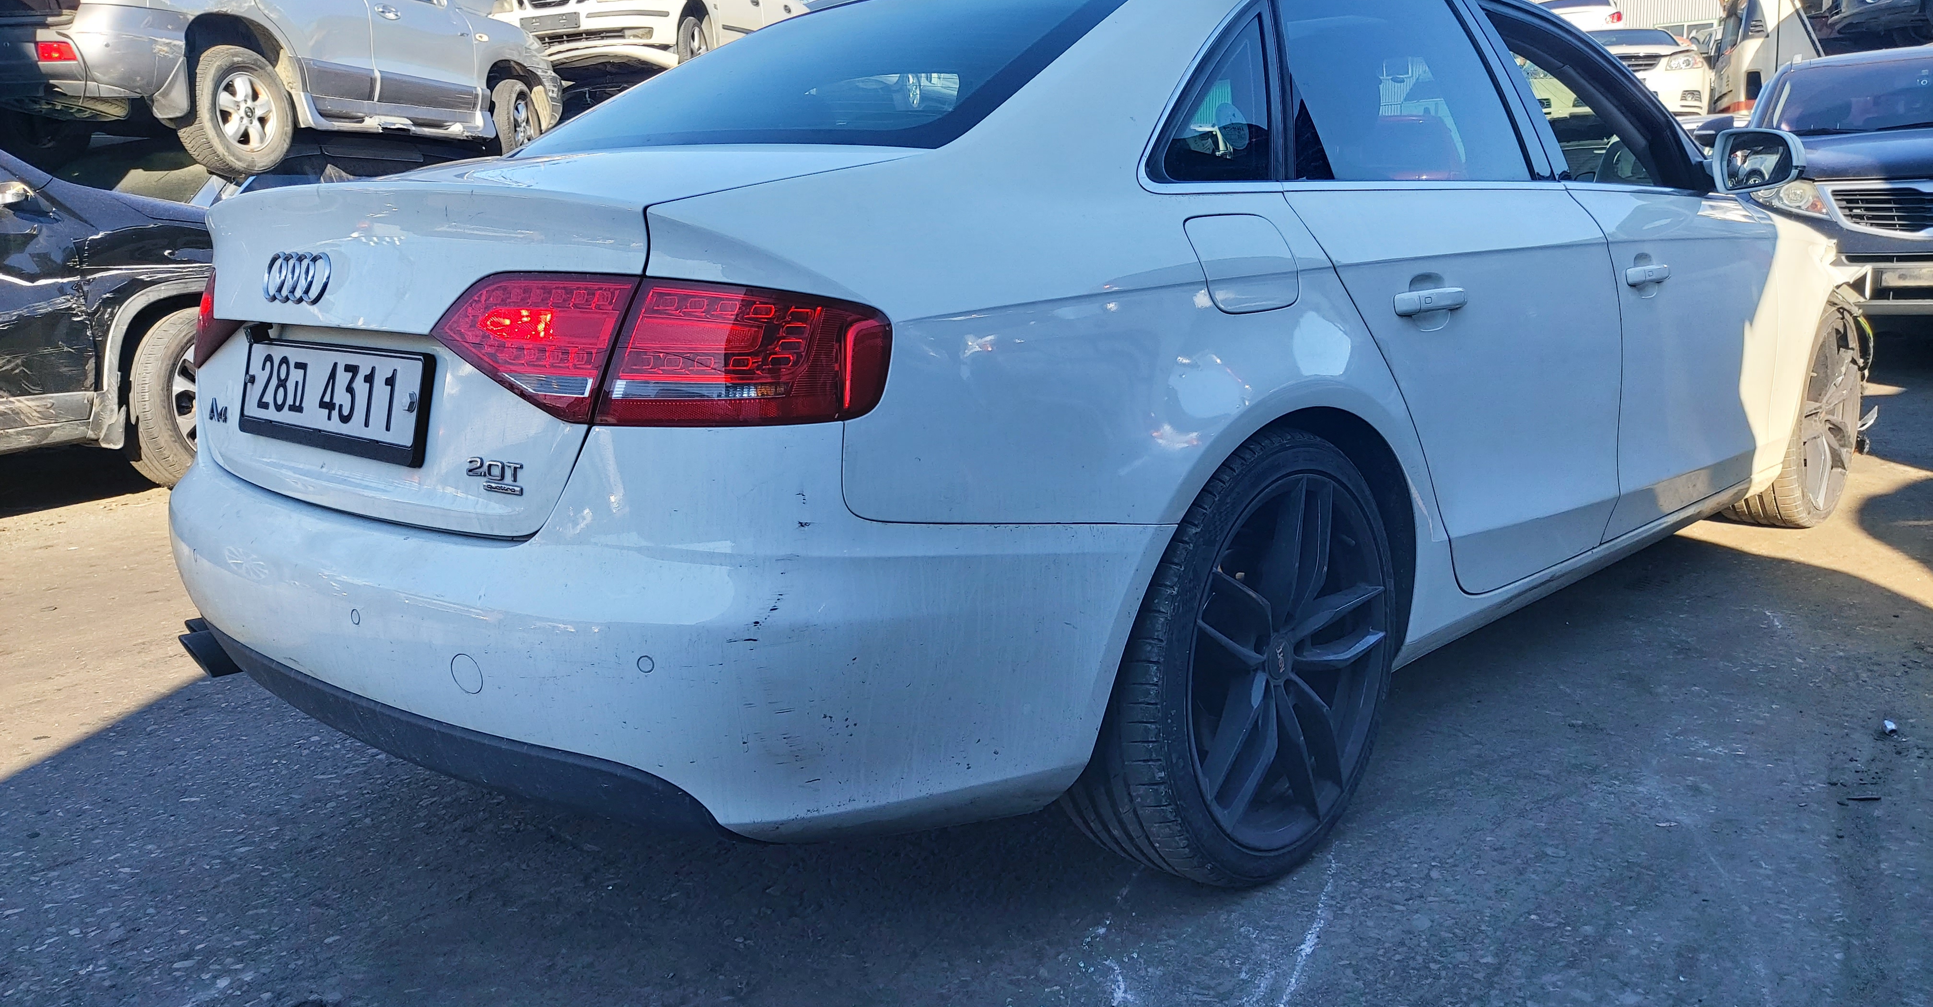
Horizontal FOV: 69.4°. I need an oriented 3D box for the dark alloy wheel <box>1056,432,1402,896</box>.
[{"bbox_3d":[0.366,0.207,1.965,0.230,0.640,0.640,8,15,43],"label":"dark alloy wheel"}]

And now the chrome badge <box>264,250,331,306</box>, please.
[{"bbox_3d":[-0.843,-0.282,1.749,0.193,0.067,0.012,8,3,43],"label":"chrome badge"}]

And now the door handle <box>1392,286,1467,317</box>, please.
[{"bbox_3d":[0.677,-0.298,2.029,0.043,0.035,0.212,8,15,43],"label":"door handle"}]

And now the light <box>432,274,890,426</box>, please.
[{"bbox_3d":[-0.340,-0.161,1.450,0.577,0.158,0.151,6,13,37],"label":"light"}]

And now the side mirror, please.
[{"bbox_3d":[1.762,-0.766,3.110,0.120,0.143,0.200,-11,14,-39],"label":"side mirror"}]

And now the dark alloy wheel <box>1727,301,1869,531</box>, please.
[{"bbox_3d":[2.310,-0.255,3.940,0.230,0.640,0.640,8,15,44],"label":"dark alloy wheel"}]

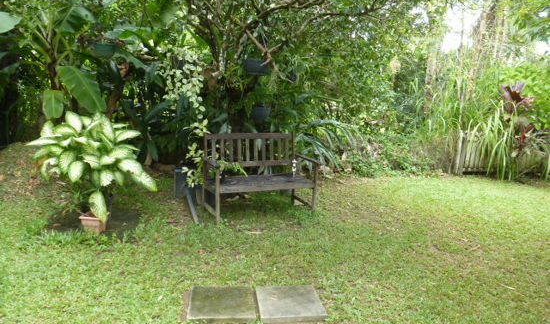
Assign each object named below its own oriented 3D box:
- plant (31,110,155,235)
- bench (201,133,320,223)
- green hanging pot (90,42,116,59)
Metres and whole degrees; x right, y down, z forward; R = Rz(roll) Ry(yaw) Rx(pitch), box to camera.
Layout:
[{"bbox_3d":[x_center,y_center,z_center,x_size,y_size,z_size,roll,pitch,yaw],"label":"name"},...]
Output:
[{"bbox_3d":[-1.811,0.096,3.918,1.297,1.170,1.142,2,9,0],"label":"plant"},{"bbox_3d":[-0.192,0.145,4.740,1.270,0.940,0.653,-2,9,-24],"label":"bench"},{"bbox_3d":[-2.295,-1.485,5.100,0.340,0.210,0.340,2,9,0],"label":"green hanging pot"}]

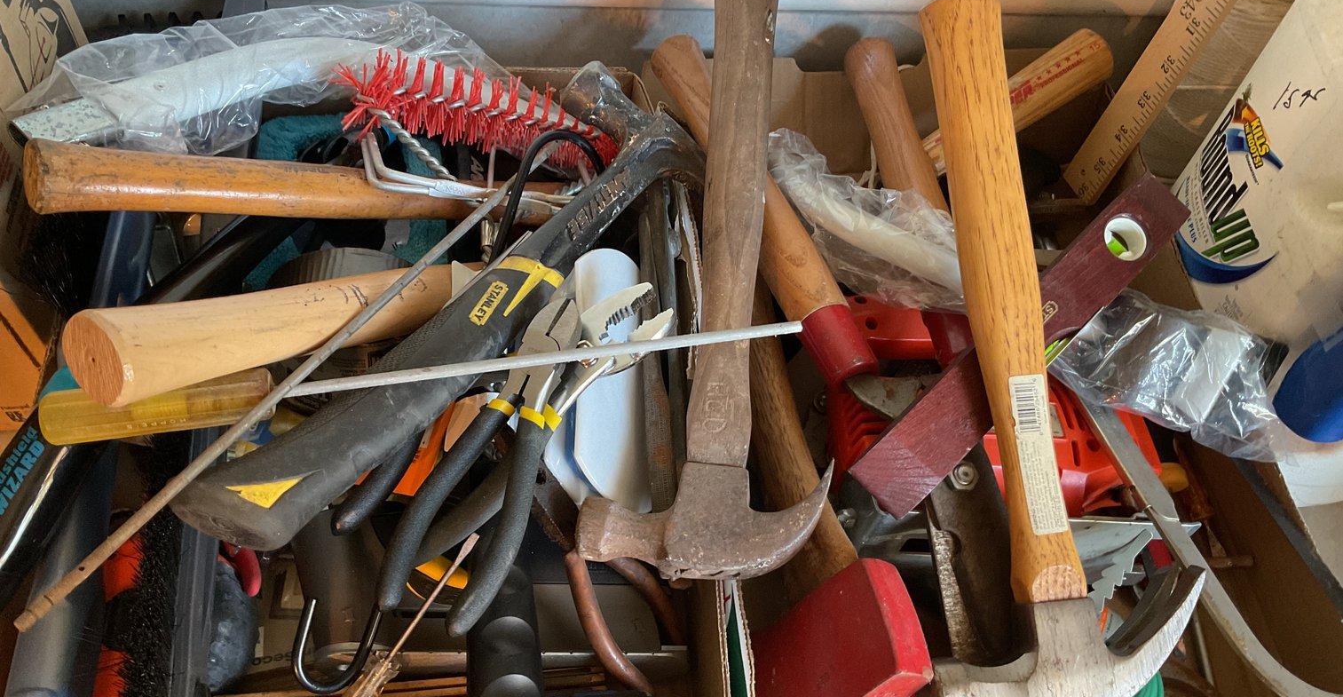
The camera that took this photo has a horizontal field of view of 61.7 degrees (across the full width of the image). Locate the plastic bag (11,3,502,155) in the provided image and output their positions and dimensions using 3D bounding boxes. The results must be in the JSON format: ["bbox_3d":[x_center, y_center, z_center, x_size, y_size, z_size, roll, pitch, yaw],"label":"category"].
[{"bbox_3d":[-0.222,-0.147,0.613,0.270,0.055,0.070,-7,56,-12],"label":"plastic bag"}]

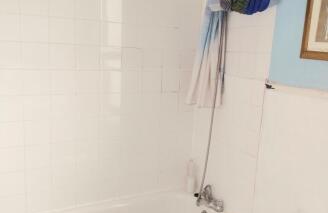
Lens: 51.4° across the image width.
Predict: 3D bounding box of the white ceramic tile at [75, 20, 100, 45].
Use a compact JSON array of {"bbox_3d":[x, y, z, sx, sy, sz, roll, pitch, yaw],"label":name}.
[{"bbox_3d":[-0.471,-0.455,2.097,0.150,0.150,0.010,-3,11,-29],"label":"white ceramic tile"}]

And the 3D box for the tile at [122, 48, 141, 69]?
[{"bbox_3d":[-0.214,-0.319,2.269,0.150,0.150,0.010,-3,11,-29],"label":"tile"}]

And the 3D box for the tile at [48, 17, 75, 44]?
[{"bbox_3d":[-0.600,-0.447,2.011,0.149,0.149,0.010,-3,11,-29],"label":"tile"}]

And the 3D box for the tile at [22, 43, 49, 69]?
[{"bbox_3d":[-0.738,-0.291,1.963,0.149,0.149,0.010,-3,11,-29],"label":"tile"}]

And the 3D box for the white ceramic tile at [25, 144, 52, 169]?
[{"bbox_3d":[-0.769,0.307,2.085,0.150,0.150,0.010,-3,12,-29],"label":"white ceramic tile"}]

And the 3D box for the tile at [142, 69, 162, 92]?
[{"bbox_3d":[-0.083,-0.179,2.371,0.150,0.150,0.010,-3,11,-29],"label":"tile"}]

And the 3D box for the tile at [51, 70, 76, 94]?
[{"bbox_3d":[-0.616,-0.149,2.076,0.150,0.150,0.010,-3,12,-29],"label":"tile"}]

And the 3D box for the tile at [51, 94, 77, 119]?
[{"bbox_3d":[-0.620,0.001,2.099,0.150,0.150,0.010,-3,11,-29],"label":"tile"}]

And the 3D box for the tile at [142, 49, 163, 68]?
[{"bbox_3d":[-0.080,-0.328,2.344,0.150,0.150,0.010,-3,11,-29],"label":"tile"}]

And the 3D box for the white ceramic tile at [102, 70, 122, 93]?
[{"bbox_3d":[-0.349,-0.164,2.209,0.149,0.149,0.010,-3,11,-29],"label":"white ceramic tile"}]

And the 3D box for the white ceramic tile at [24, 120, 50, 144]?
[{"bbox_3d":[-0.762,0.158,2.057,0.150,0.150,0.010,-3,12,-29],"label":"white ceramic tile"}]

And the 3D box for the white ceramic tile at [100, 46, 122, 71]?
[{"bbox_3d":[-0.343,-0.313,2.184,0.149,0.149,0.010,-3,11,-29],"label":"white ceramic tile"}]

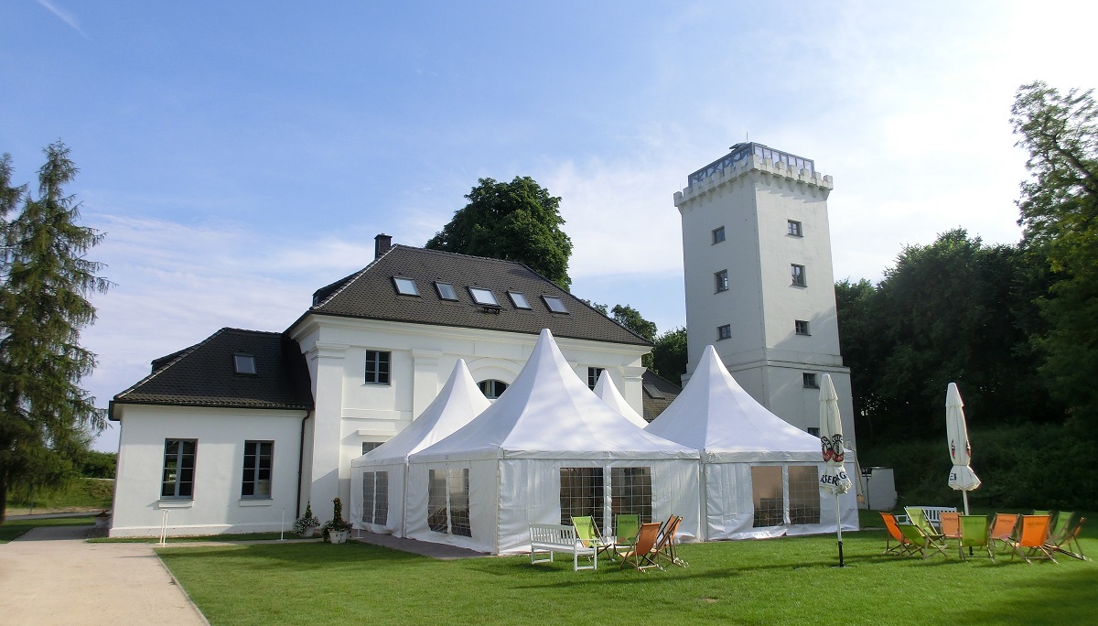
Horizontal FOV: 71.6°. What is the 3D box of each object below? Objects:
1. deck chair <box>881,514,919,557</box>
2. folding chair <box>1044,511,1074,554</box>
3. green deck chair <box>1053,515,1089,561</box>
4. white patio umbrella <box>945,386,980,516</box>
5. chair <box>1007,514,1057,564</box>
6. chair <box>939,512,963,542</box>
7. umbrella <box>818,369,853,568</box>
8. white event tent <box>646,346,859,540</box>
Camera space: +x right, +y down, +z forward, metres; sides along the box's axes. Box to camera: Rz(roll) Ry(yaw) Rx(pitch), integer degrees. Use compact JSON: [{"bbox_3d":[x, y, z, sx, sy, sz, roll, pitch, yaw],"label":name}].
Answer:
[{"bbox_3d":[7.922,4.874,16.905,0.920,0.880,0.560,2,-12,-12],"label":"deck chair"},{"bbox_3d":[11.487,4.960,17.461,0.920,0.880,0.560,1,-12,-7],"label":"folding chair"},{"bbox_3d":[10.494,4.579,15.622,0.870,0.815,0.560,-6,-13,23],"label":"green deck chair"},{"bbox_3d":[9.094,3.393,16.770,0.700,3.700,0.700,0,-12,0],"label":"white patio umbrella"},{"bbox_3d":[9.552,4.476,15.139,0.560,0.880,0.920,0,-12,-1],"label":"chair"},{"bbox_3d":[9.732,5.164,18.328,0.560,0.880,0.920,-6,-13,26],"label":"chair"},{"bbox_3d":[5.644,3.064,15.096,0.620,3.700,0.620,0,-12,0],"label":"umbrella"},{"bbox_3d":[5.396,4.074,25.157,6.100,6.000,6.100,7,-14,-30],"label":"white event tent"}]

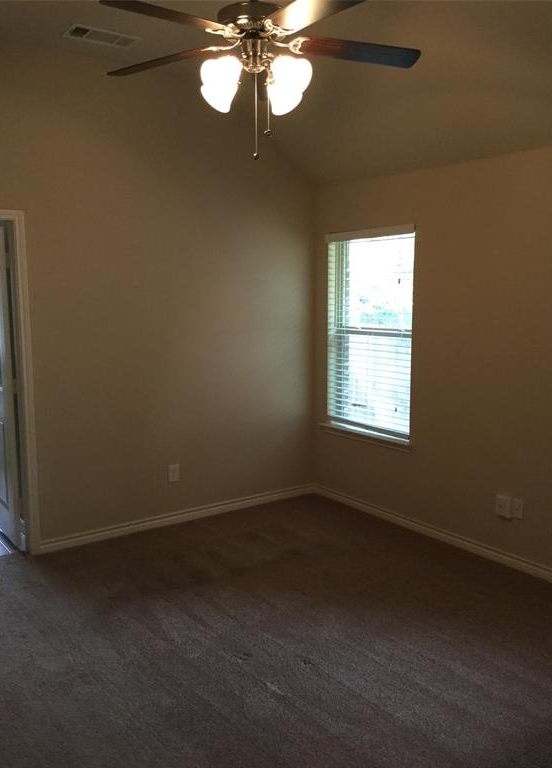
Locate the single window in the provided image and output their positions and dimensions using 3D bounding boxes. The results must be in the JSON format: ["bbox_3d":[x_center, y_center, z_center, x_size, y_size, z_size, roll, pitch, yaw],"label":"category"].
[{"bbox_3d":[0.665,-0.383,5.047,0.060,1.450,0.915,-6,9,-36],"label":"single window"}]

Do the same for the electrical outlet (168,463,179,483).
[{"bbox_3d":[-0.723,0.633,4.890,0.073,0.116,0.012,-6,9,-36],"label":"electrical outlet"}]

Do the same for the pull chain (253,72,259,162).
[{"bbox_3d":[-0.078,-1.040,2.676,0.018,0.326,0.018,0,8,0],"label":"pull chain"}]

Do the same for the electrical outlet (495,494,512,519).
[{"bbox_3d":[1.377,0.744,4.165,0.022,0.119,0.080,-6,9,-36],"label":"electrical outlet"}]

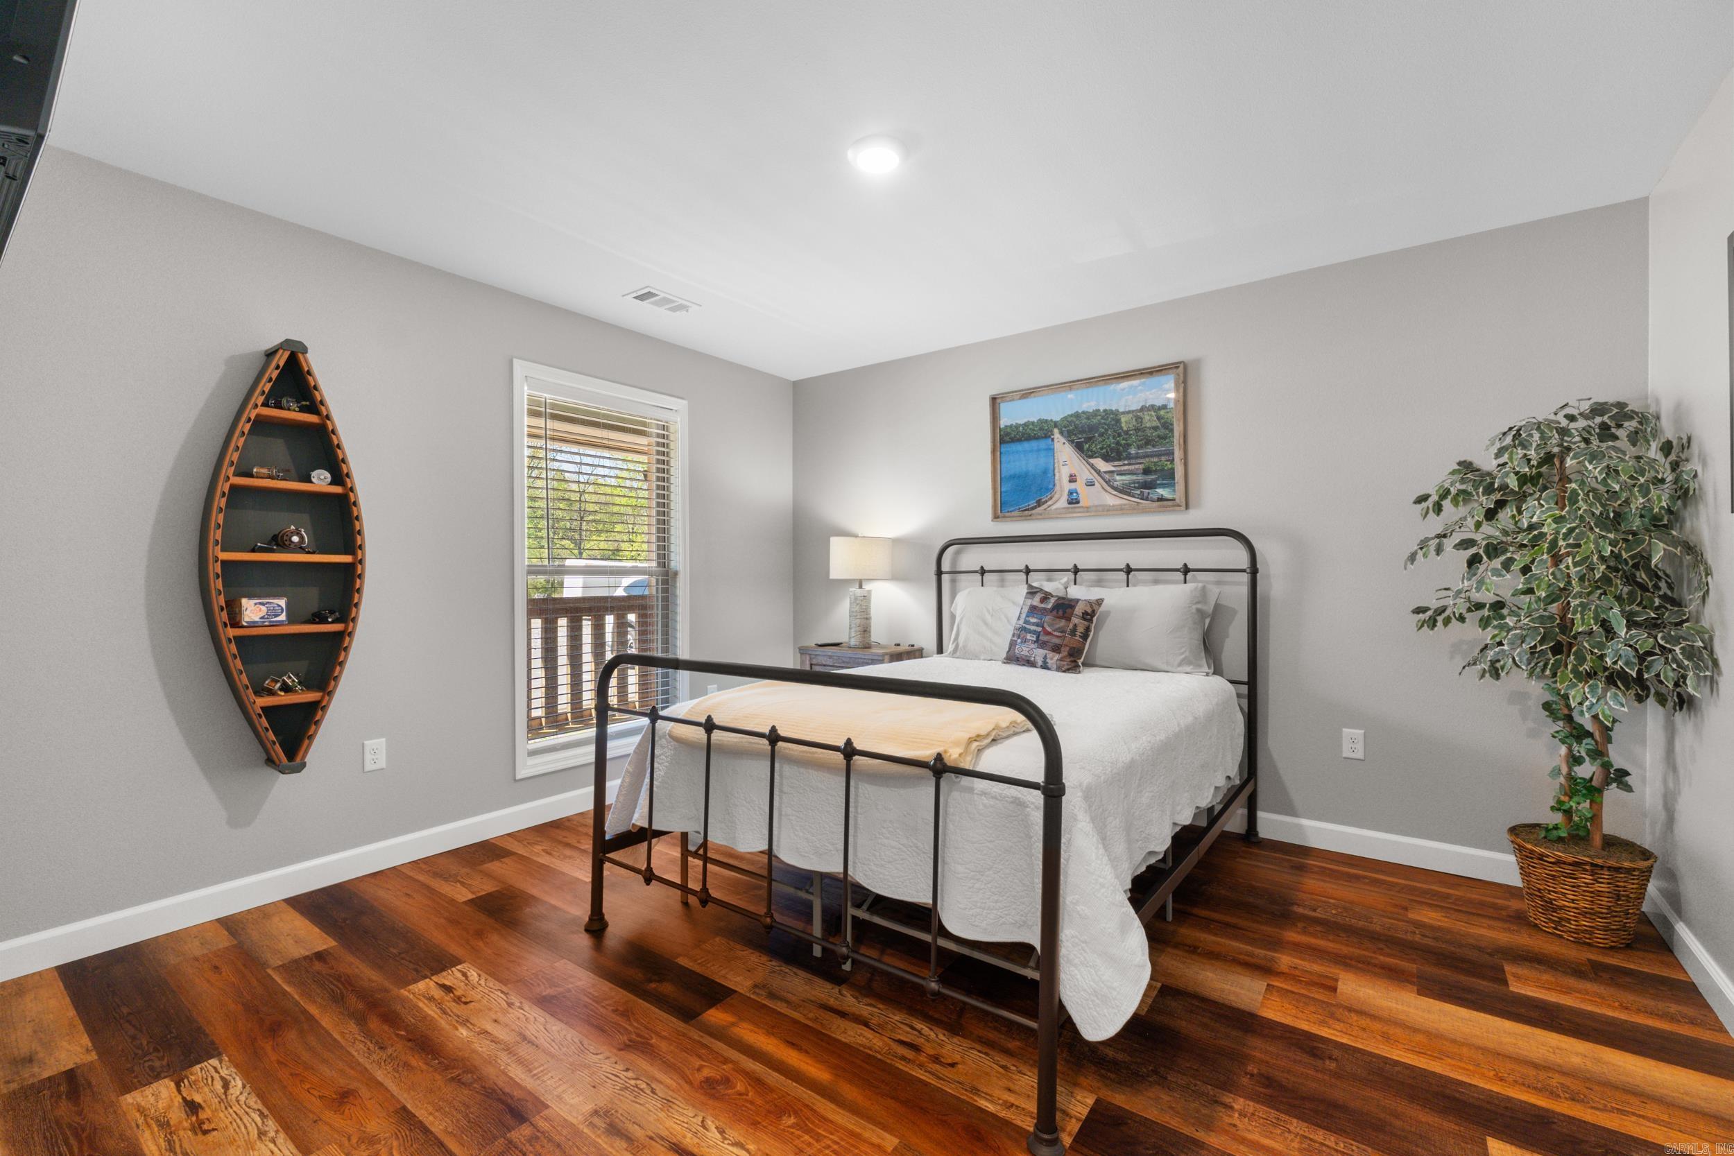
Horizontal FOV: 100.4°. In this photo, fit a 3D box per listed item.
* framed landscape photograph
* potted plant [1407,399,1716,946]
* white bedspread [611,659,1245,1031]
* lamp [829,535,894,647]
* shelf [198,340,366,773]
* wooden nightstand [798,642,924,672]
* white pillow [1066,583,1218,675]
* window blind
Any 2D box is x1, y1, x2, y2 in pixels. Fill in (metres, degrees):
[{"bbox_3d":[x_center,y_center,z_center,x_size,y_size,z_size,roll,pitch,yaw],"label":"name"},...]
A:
[{"bbox_3d":[1.067,-0.649,3.615,0.980,0.675,0.035,0,0,36],"label":"framed landscape photograph"},{"bbox_3d":[2.170,0.281,2.354,0.680,1.712,0.740,0,0,36],"label":"potted plant"},{"bbox_3d":[0.401,0.672,2.726,1.730,0.570,2.070,0,0,36],"label":"white bedspread"},{"bbox_3d":[-0.035,0.085,4.200,0.360,0.650,0.360,0,0,0],"label":"lamp"},{"bbox_3d":[-2.039,-0.072,2.533,0.160,1.495,0.440,0,0,36],"label":"shelf"},{"bbox_3d":[-0.034,0.768,4.170,0.580,0.730,0.410,0,0,36],"label":"wooden nightstand"},{"bbox_3d":[1.213,0.220,3.231,0.670,0.420,0.180,0,-18,36],"label":"white pillow"},{"bbox_3d":[-1.330,-0.061,3.688,0.055,1.690,0.860,0,0,36],"label":"window blind"}]

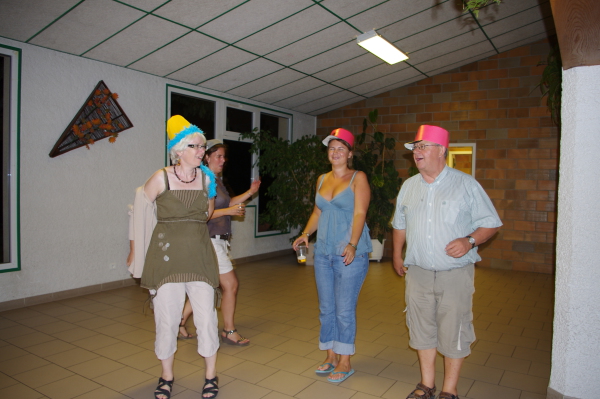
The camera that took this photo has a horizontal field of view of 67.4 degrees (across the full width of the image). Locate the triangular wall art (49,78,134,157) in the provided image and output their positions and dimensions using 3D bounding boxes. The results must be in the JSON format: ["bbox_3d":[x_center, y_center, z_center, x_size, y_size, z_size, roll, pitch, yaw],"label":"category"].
[{"bbox_3d":[-2.404,-0.935,5.269,0.120,0.920,0.990,3,2,34],"label":"triangular wall art"}]

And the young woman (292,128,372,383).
[{"bbox_3d":[0.231,0.372,3.245,0.540,1.763,0.370,2,2,28],"label":"young woman"}]

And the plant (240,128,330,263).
[{"bbox_3d":[-0.143,-0.026,7.404,1.500,2.252,1.300,3,2,34],"label":"plant"}]

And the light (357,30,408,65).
[{"bbox_3d":[1.178,-2.115,6.280,0.300,0.100,1.200,-13,-6,34],"label":"light"}]

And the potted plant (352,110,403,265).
[{"bbox_3d":[1.371,-0.262,8.147,0.950,2.737,0.800,3,2,34],"label":"potted plant"}]

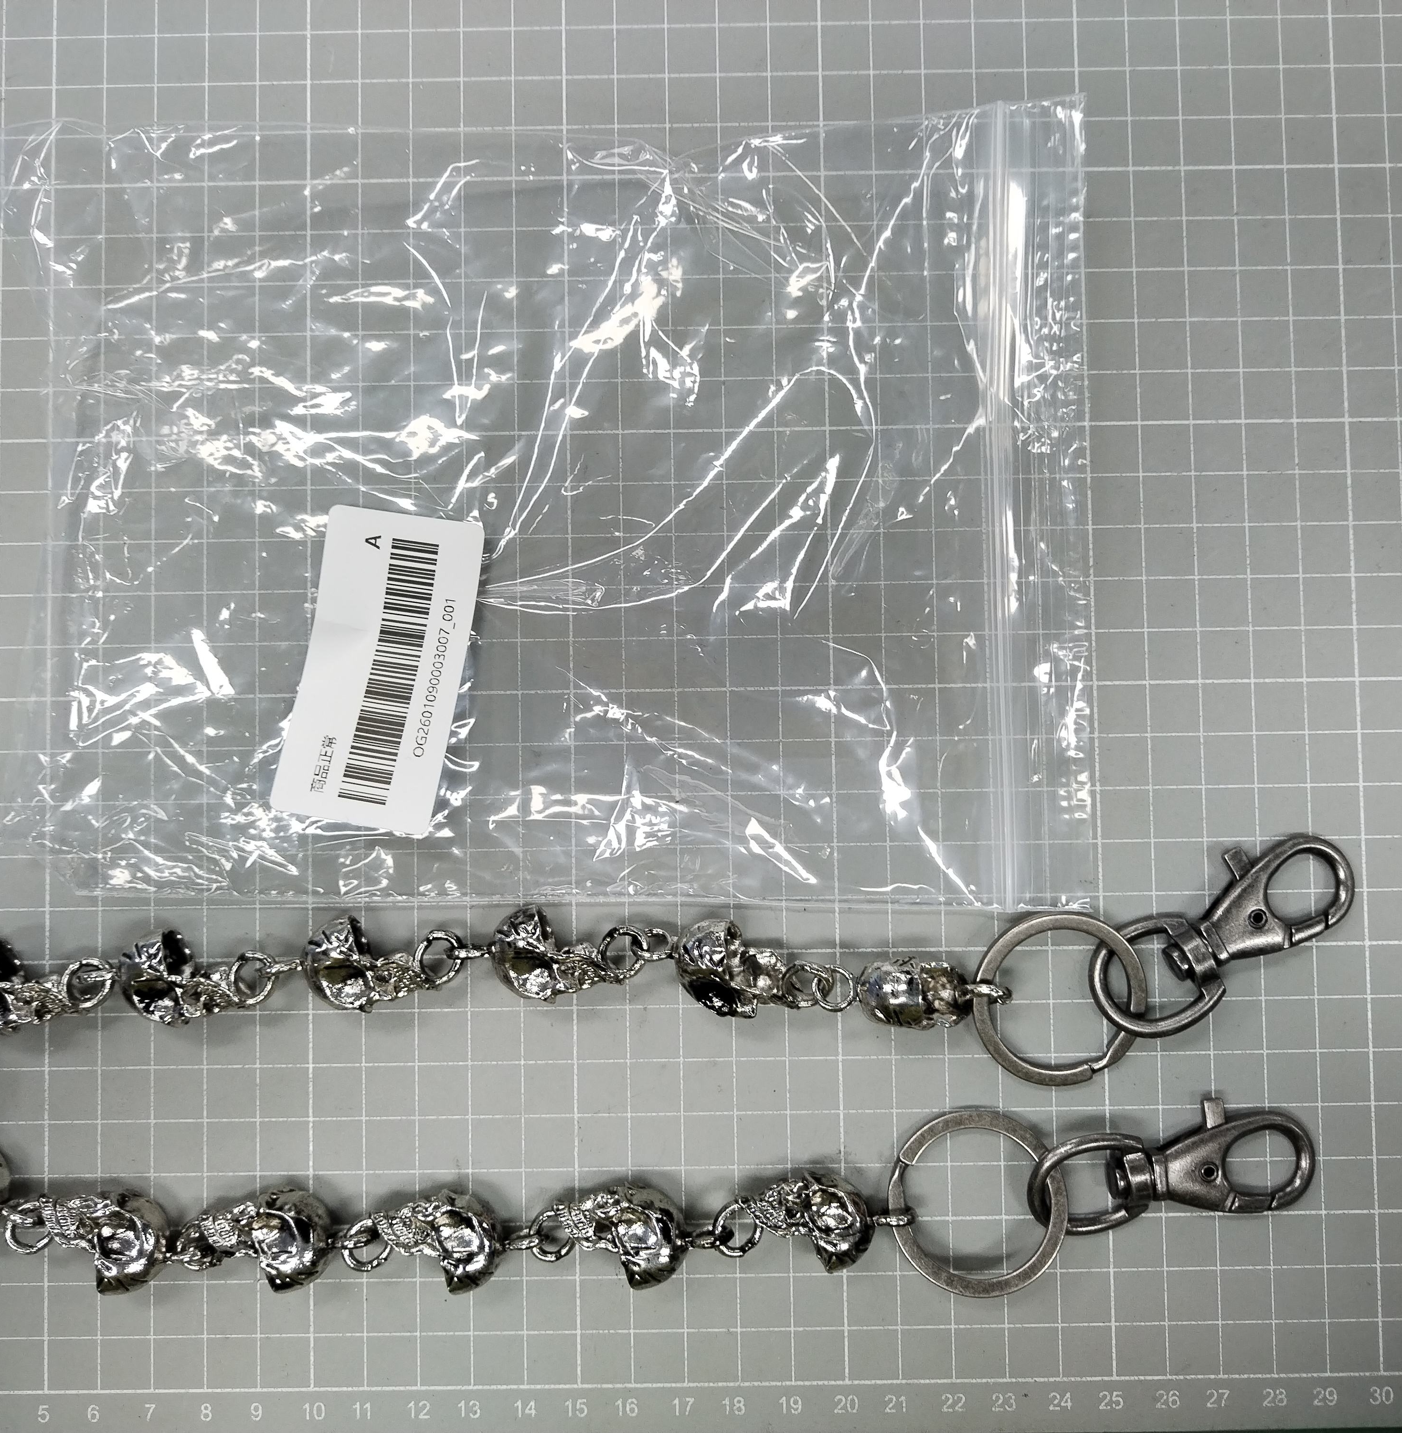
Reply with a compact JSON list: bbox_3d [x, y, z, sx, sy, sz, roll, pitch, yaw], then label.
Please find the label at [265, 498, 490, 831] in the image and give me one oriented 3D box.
[{"bbox_3d":[-0.061,-0.009,0.272,0.030,0.003,0.060,10,87,1],"label":"label"}]

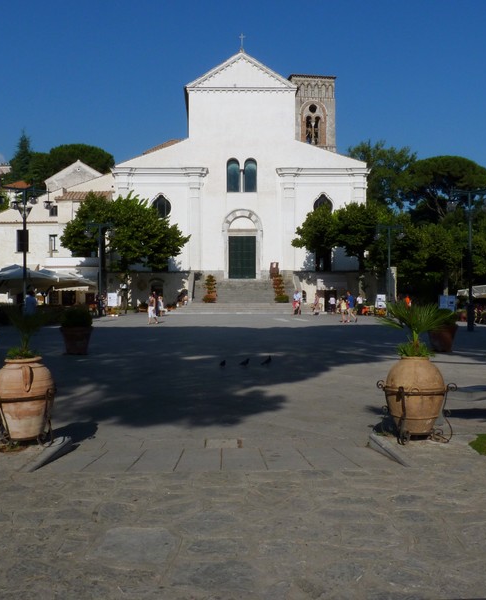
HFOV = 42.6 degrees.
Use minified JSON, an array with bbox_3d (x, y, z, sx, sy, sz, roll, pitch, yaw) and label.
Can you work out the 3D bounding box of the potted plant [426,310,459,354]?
[{"bbox_3d":[5.596,0.820,17.415,0.840,1.230,0.840,0,1,0],"label":"potted plant"}]

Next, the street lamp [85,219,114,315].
[{"bbox_3d":[-9.500,-2.000,41.600,2.000,6.250,1.800,0,1,0],"label":"street lamp"}]

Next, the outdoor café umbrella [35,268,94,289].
[{"bbox_3d":[-10.616,-0.306,36.500,3.900,2.900,3.900,0,1,0],"label":"outdoor café umbrella"}]

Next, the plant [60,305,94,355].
[{"bbox_3d":[-4.460,0.780,16.764,0.860,1.330,0.860,0,1,0],"label":"plant"}]

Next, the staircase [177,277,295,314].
[{"bbox_3d":[-0.279,-0.319,49.800,9.200,2.700,6.200,0,1,0],"label":"staircase"}]

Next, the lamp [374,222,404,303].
[{"bbox_3d":[9.700,-2.000,41.600,2.000,6.250,1.800,0,1,0],"label":"lamp"}]

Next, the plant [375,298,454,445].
[{"bbox_3d":[1.880,0.747,6.762,0.840,1.460,0.800,0,1,0],"label":"plant"}]

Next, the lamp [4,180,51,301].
[{"bbox_3d":[-8.811,-1.660,25.278,1.950,5.950,1.950,0,1,0],"label":"lamp"}]

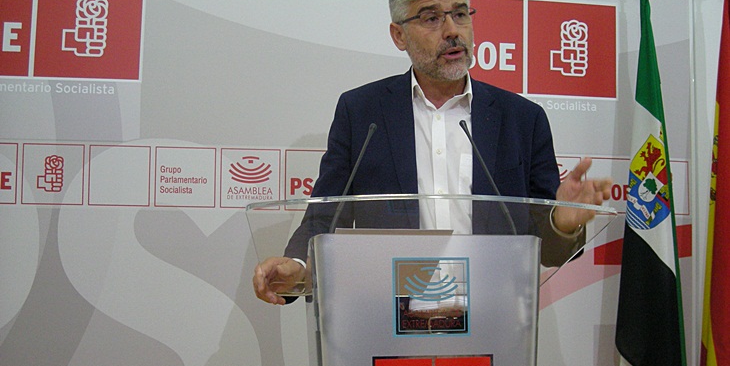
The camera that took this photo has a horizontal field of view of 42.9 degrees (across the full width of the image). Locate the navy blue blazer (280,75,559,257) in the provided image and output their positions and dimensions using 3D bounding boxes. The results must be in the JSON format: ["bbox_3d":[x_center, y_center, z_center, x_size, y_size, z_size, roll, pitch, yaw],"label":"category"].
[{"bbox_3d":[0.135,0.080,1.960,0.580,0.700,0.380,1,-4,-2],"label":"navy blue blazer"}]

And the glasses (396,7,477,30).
[{"bbox_3d":[0.143,-0.348,1.965,0.140,0.045,0.140,-9,4,-25],"label":"glasses"}]

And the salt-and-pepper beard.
[{"bbox_3d":[0.163,-0.252,1.935,0.135,0.105,0.095,-9,4,-25],"label":"salt-and-pepper beard"}]

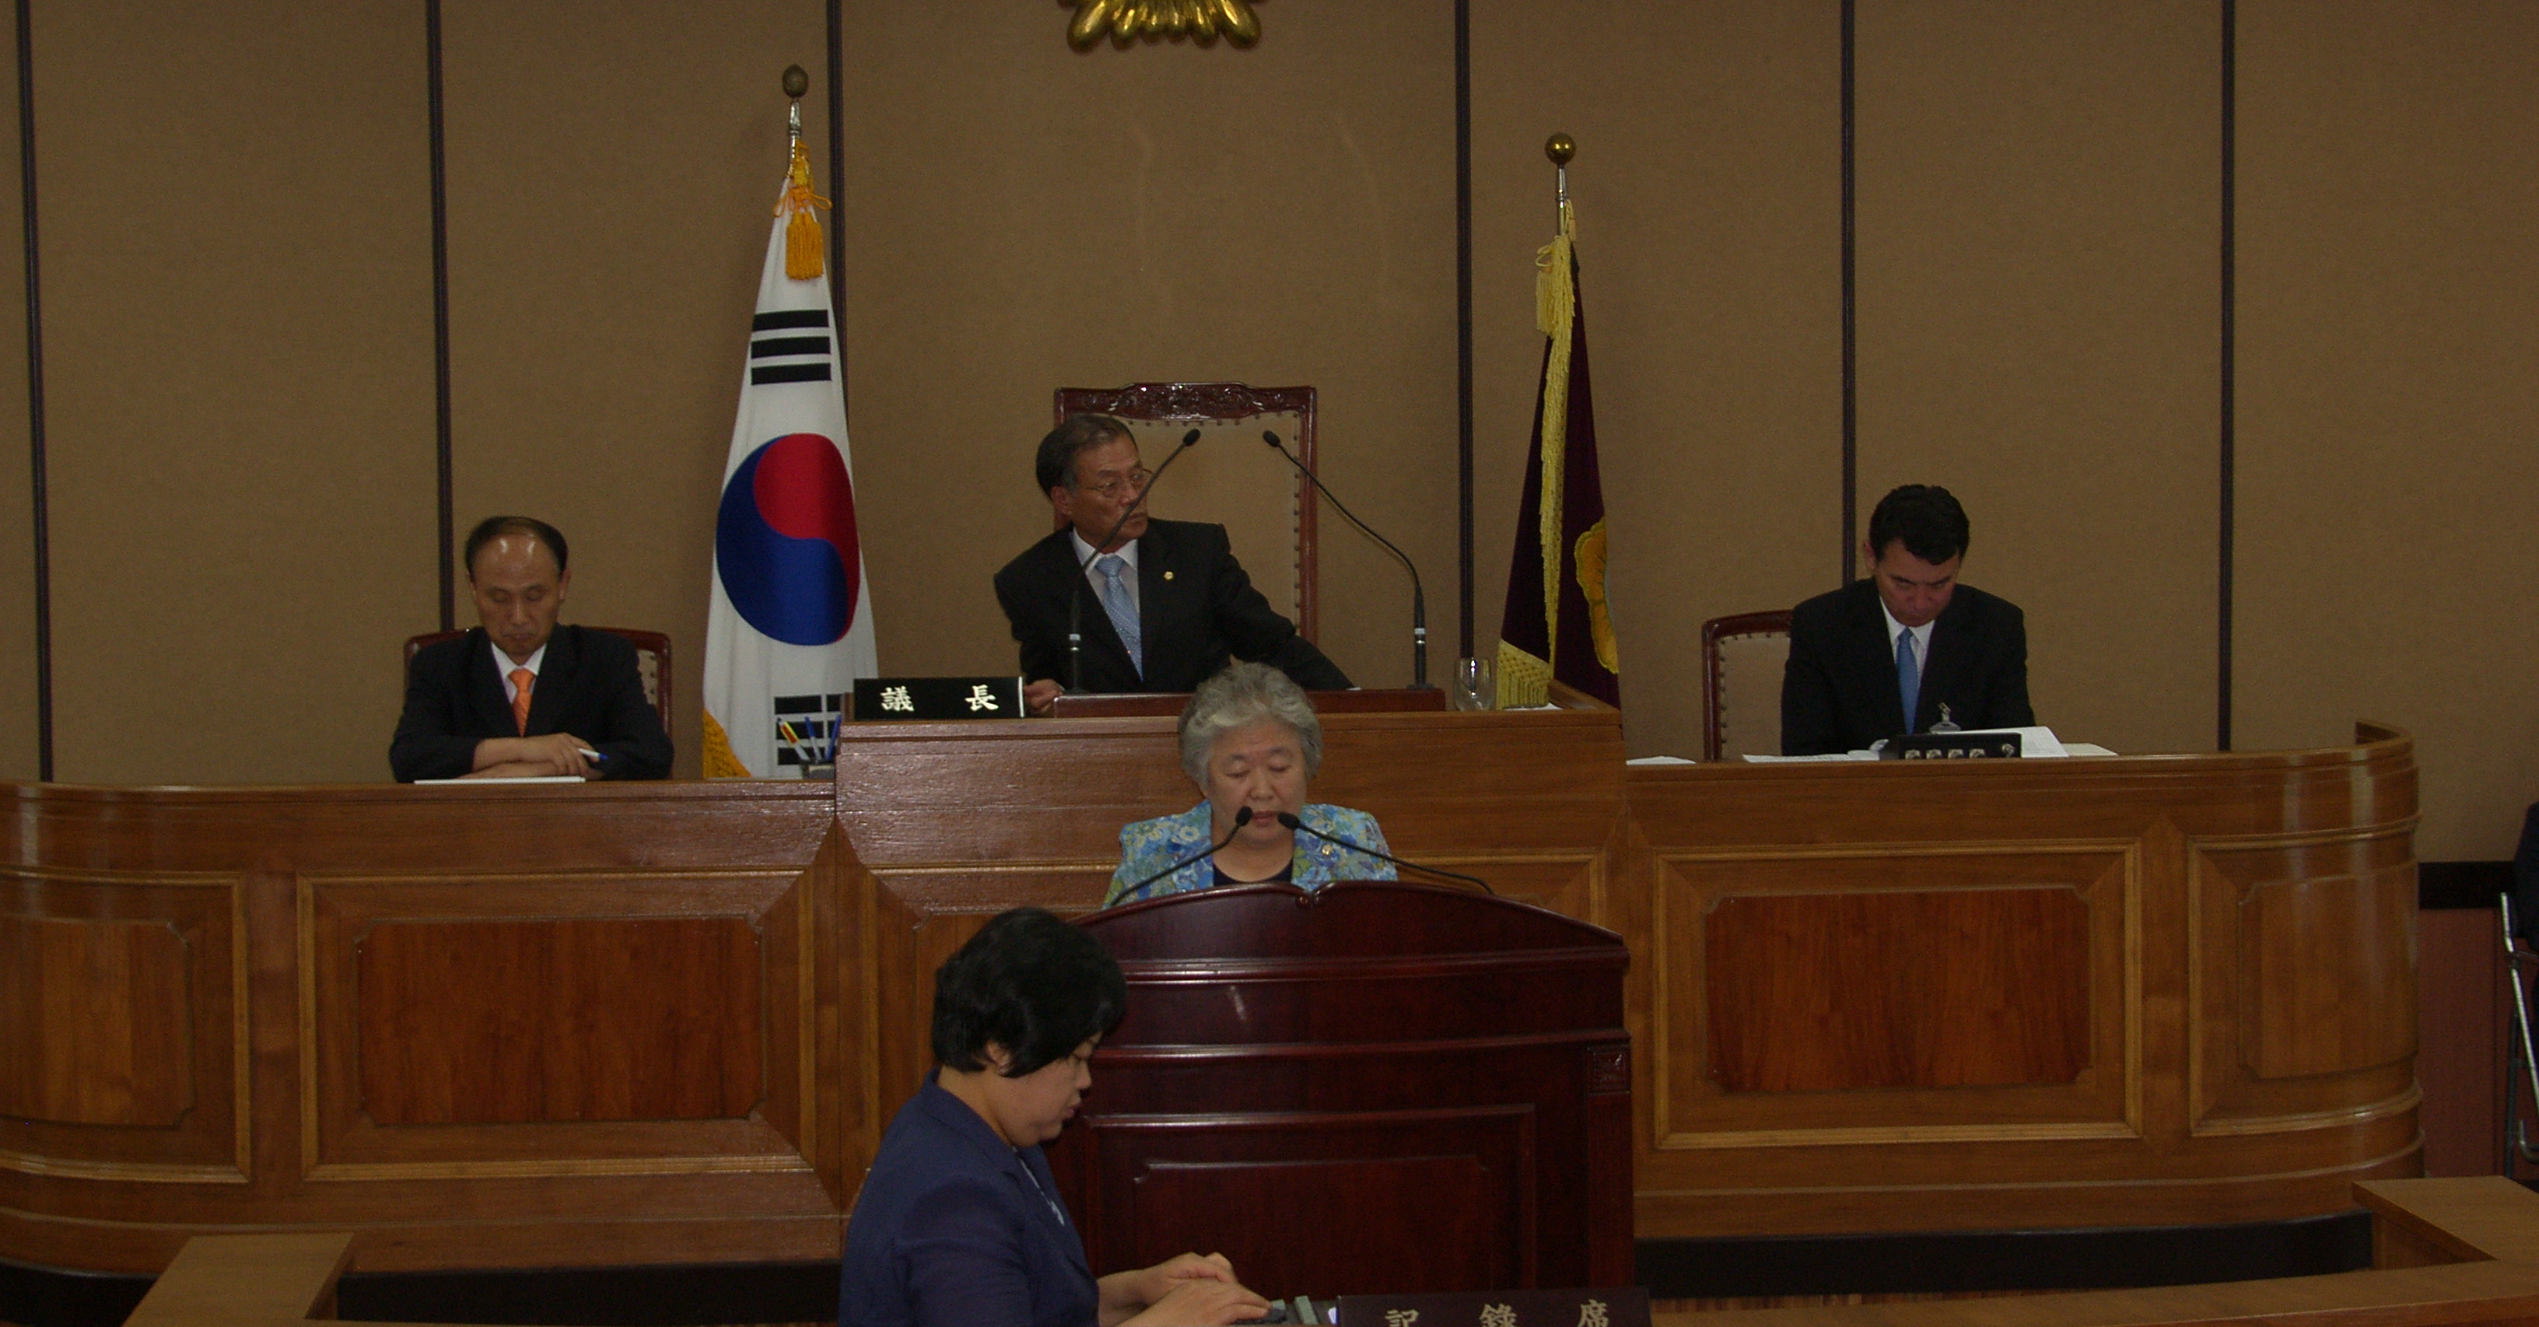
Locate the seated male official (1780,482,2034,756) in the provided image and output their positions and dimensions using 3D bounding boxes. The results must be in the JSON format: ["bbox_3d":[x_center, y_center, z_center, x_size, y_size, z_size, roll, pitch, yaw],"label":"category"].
[{"bbox_3d":[1.193,0.312,8.719,0.500,1.280,0.780,-1,3,-7],"label":"seated male official"}]

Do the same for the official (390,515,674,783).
[{"bbox_3d":[-1.303,0.382,8.469,0.520,1.280,0.780,-1,3,-4],"label":"official"}]

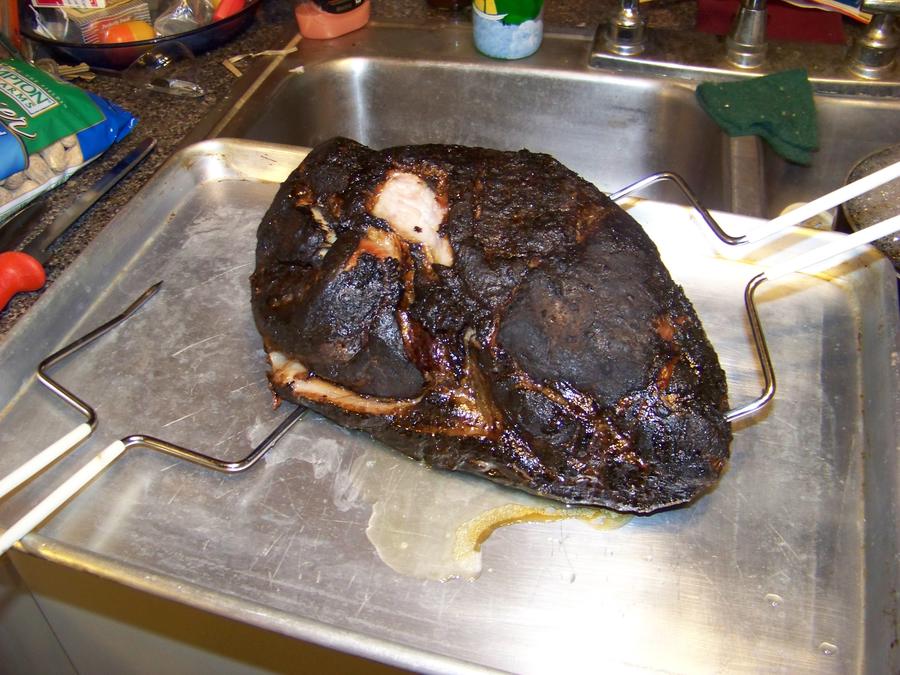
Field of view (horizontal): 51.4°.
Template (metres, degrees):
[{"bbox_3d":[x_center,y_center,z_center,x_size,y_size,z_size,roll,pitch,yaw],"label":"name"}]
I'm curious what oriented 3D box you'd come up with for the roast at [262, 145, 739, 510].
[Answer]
[{"bbox_3d":[0.020,-0.032,0.506,0.277,0.105,0.185,14,48,17],"label":"roast"}]

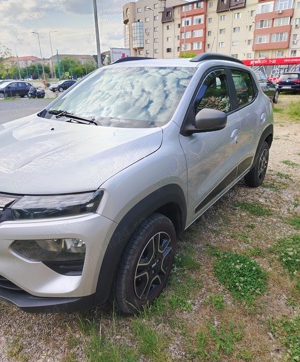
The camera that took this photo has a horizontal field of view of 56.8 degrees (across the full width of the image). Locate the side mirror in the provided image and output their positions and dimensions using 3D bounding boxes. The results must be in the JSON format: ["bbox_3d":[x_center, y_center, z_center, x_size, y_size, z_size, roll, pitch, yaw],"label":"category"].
[{"bbox_3d":[0.358,-0.385,1.795,0.230,0.180,0.200,13,25,33],"label":"side mirror"}]

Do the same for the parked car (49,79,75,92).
[{"bbox_3d":[-9.665,-11.477,33.500,1.750,1.460,4.200,19,28,41],"label":"parked car"}]

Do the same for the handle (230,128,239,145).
[{"bbox_3d":[0.732,-0.383,2.411,0.045,0.110,0.165,13,25,33],"label":"handle"}]

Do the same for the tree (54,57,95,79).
[{"bbox_3d":[-19.344,-29.080,72.000,10.000,5.600,8.000,-6,21,-13],"label":"tree"}]

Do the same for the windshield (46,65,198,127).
[{"bbox_3d":[-0.250,-0.713,2.191,1.220,0.110,0.800,13,54,33],"label":"windshield"}]

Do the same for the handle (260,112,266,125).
[{"bbox_3d":[1.256,-0.687,3.091,0.045,0.110,0.165,13,25,33],"label":"handle"}]

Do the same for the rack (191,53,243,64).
[{"bbox_3d":[0.667,-1.114,2.551,0.080,0.090,1.280,13,25,33],"label":"rack"}]

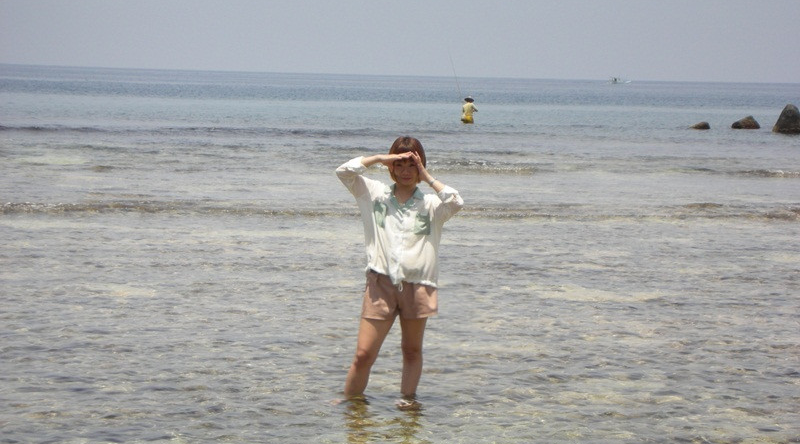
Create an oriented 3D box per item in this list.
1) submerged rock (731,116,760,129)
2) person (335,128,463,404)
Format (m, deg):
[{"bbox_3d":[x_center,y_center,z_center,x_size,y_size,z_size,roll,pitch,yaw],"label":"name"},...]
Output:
[{"bbox_3d":[12.942,-3.705,90.900,1.120,0.500,0.850,2,4,8],"label":"submerged rock"},{"bbox_3d":[-0.007,0.321,13.200,0.700,1.580,0.420,1,4,-2],"label":"person"}]

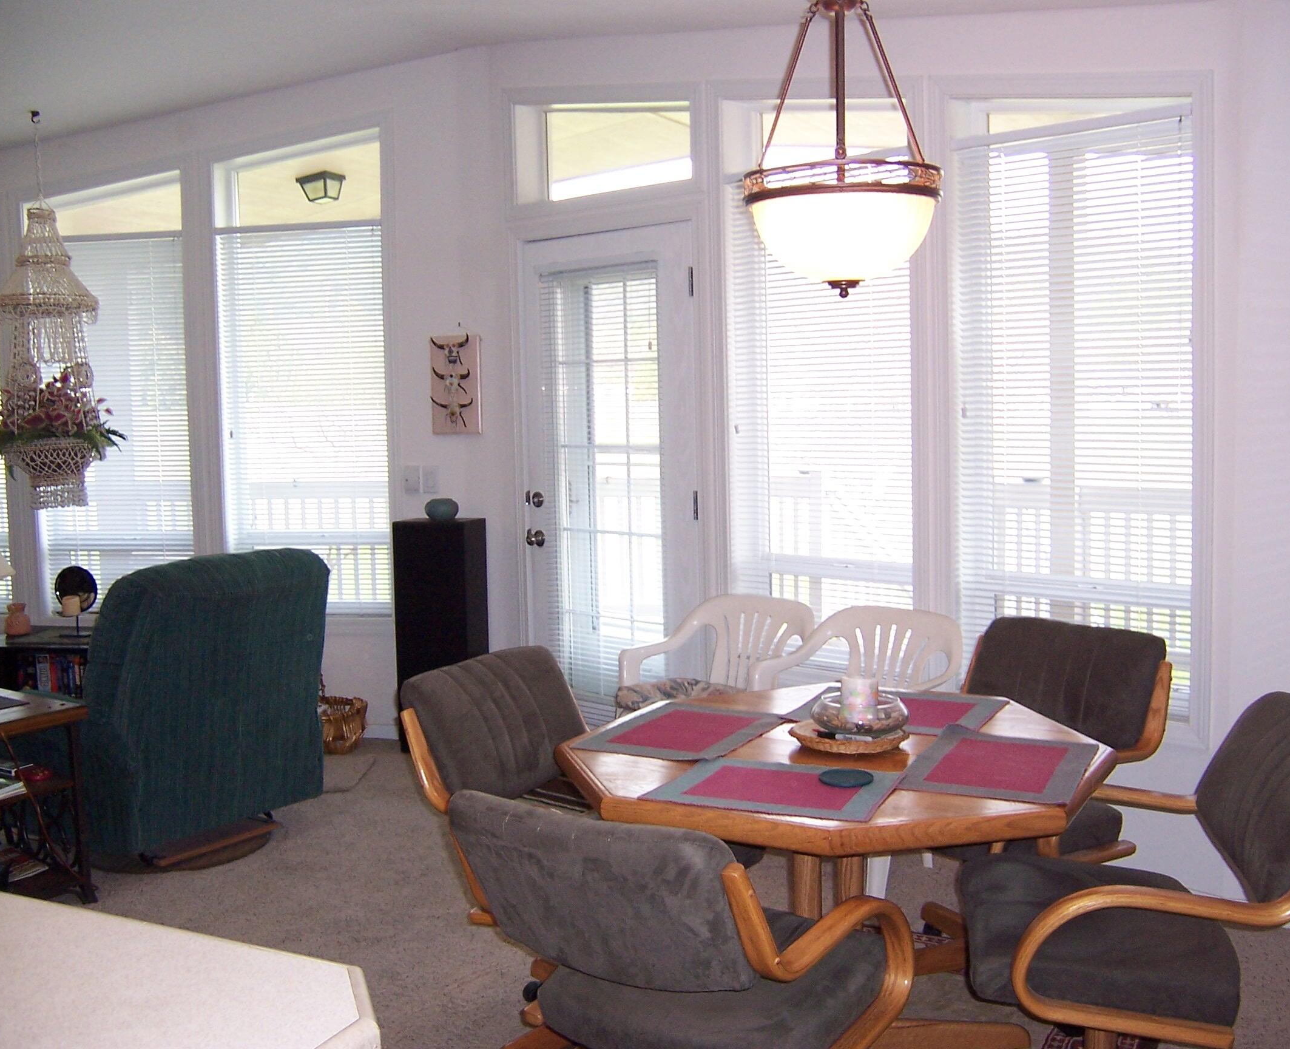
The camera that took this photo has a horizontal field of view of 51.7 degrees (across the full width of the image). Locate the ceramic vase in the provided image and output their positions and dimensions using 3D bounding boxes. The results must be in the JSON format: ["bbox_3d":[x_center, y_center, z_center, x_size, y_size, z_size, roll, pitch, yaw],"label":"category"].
[{"bbox_3d":[-2.787,0.411,5.910,0.118,0.147,0.118,0,5,10],"label":"ceramic vase"}]

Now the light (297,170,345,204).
[{"bbox_3d":[-1.920,-1.997,7.900,0.215,0.130,0.215,0,6,18],"label":"light"}]

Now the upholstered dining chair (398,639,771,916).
[{"bbox_3d":[-0.146,0.745,3.031,0.620,0.850,0.600,2,6,33],"label":"upholstered dining chair"}]

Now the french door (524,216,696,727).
[{"bbox_3d":[-0.135,-0.071,5.084,0.880,2.050,0.050,3,7,42],"label":"french door"}]

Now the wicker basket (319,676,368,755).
[{"bbox_3d":[-1.307,0.778,5.654,0.330,0.350,0.290,0,5,10],"label":"wicker basket"}]

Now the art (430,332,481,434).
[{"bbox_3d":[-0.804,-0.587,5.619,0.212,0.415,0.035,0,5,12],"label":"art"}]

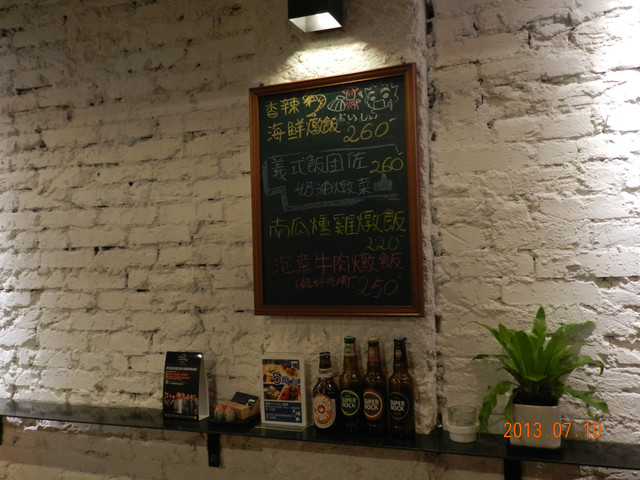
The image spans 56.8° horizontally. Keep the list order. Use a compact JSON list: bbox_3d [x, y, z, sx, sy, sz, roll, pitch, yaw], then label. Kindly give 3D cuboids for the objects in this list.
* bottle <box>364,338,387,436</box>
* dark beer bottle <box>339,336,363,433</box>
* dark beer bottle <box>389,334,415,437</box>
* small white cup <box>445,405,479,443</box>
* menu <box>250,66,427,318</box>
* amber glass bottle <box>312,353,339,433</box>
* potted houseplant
[{"bbox_3d":[0.135,0.362,1.463,0.060,0.232,0.060,-3,-3,21],"label":"bottle"},{"bbox_3d":[0.077,0.365,1.487,0.060,0.232,0.060,-1,-3,0],"label":"dark beer bottle"},{"bbox_3d":[0.198,0.359,1.435,0.060,0.232,0.060,-3,-3,21],"label":"dark beer bottle"},{"bbox_3d":[0.338,0.435,1.397,0.075,0.070,0.075,-3,-3,21],"label":"small white cup"},{"bbox_3d":[0.034,-0.116,1.541,0.463,0.625,0.025,-3,-3,21],"label":"menu"},{"bbox_3d":[0.015,0.386,1.505,0.066,0.195,0.066,-1,-3,0],"label":"amber glass bottle"},{"bbox_3d":[0.487,0.308,1.300,0.280,0.305,0.230,-3,-3,21],"label":"potted houseplant"}]

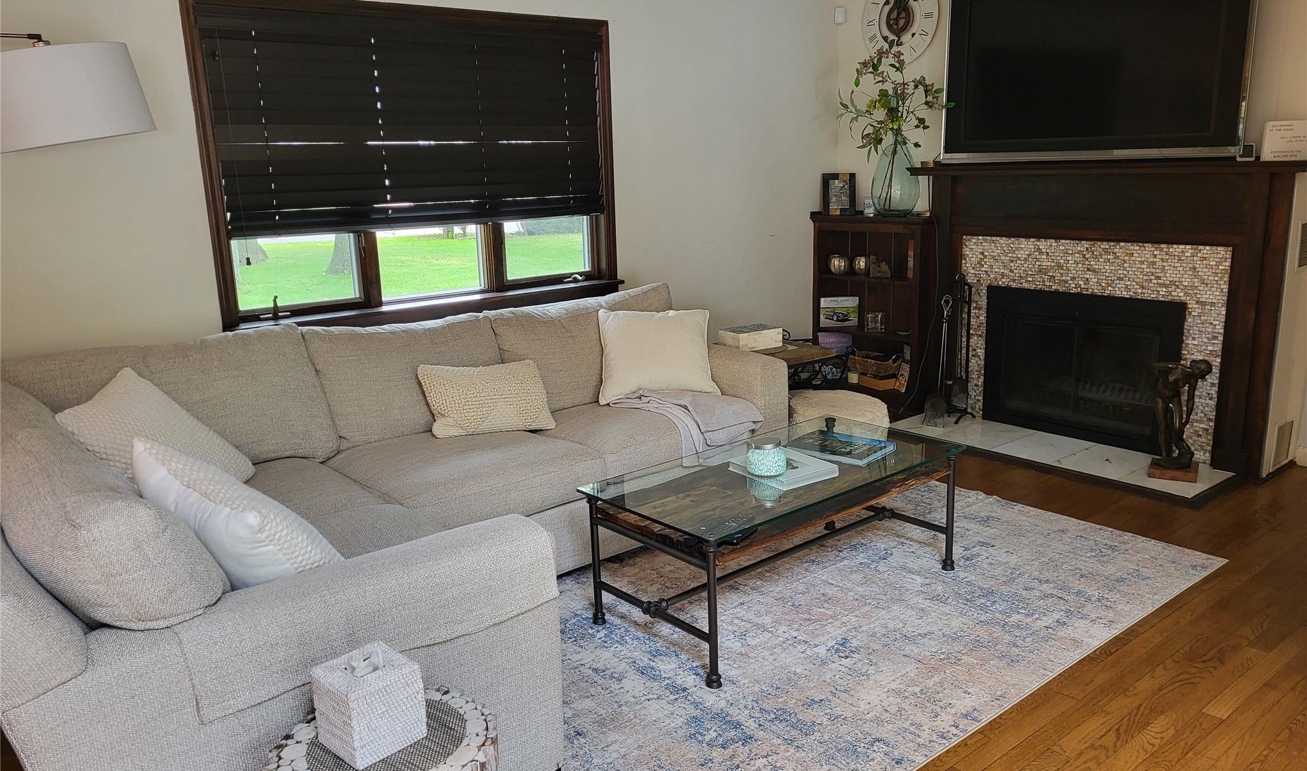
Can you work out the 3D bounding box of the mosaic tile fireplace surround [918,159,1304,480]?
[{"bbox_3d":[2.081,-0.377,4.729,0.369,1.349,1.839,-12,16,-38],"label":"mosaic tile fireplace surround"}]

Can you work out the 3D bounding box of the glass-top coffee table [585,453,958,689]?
[{"bbox_3d":[0.430,0.492,3.225,1.193,0.415,0.568,-12,16,-38],"label":"glass-top coffee table"}]

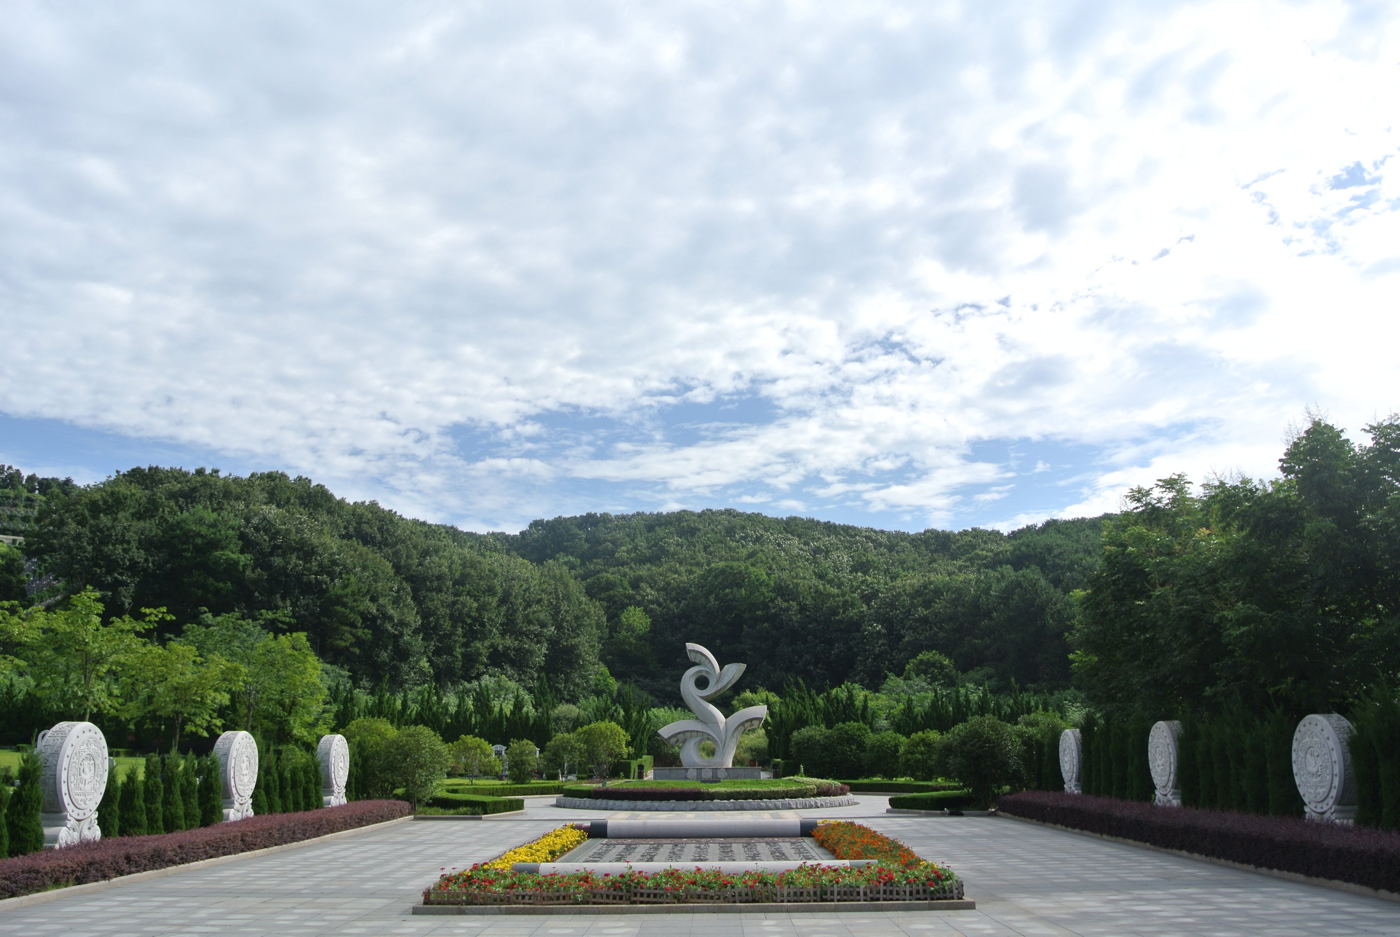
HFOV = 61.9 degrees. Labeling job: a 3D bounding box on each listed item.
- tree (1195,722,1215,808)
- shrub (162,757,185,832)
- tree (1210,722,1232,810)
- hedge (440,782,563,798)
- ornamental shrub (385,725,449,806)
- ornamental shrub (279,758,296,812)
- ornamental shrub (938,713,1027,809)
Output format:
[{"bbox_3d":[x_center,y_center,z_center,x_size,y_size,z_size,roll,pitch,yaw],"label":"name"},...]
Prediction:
[{"bbox_3d":[10.407,6.341,24.175,0.486,2.115,0.486,0,-14,0],"label":"tree"},{"bbox_3d":[-10.292,6.419,22.827,0.486,1.528,0.486,0,-14,0],"label":"shrub"},{"bbox_3d":[9.307,5.601,20.858,0.420,2.100,0.420,0,-14,0],"label":"tree"},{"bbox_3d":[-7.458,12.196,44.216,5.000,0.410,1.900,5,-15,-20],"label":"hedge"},{"bbox_3d":[-7.954,8.418,32.964,1.822,2.328,1.822,0,-14,0],"label":"ornamental shrub"},{"bbox_3d":[-9.397,7.373,26.617,0.403,1.546,0.403,-1,-14,0],"label":"ornamental shrub"},{"bbox_3d":[8.038,8.292,33.183,2.429,2.581,2.328,0,-14,0],"label":"ornamental shrub"}]

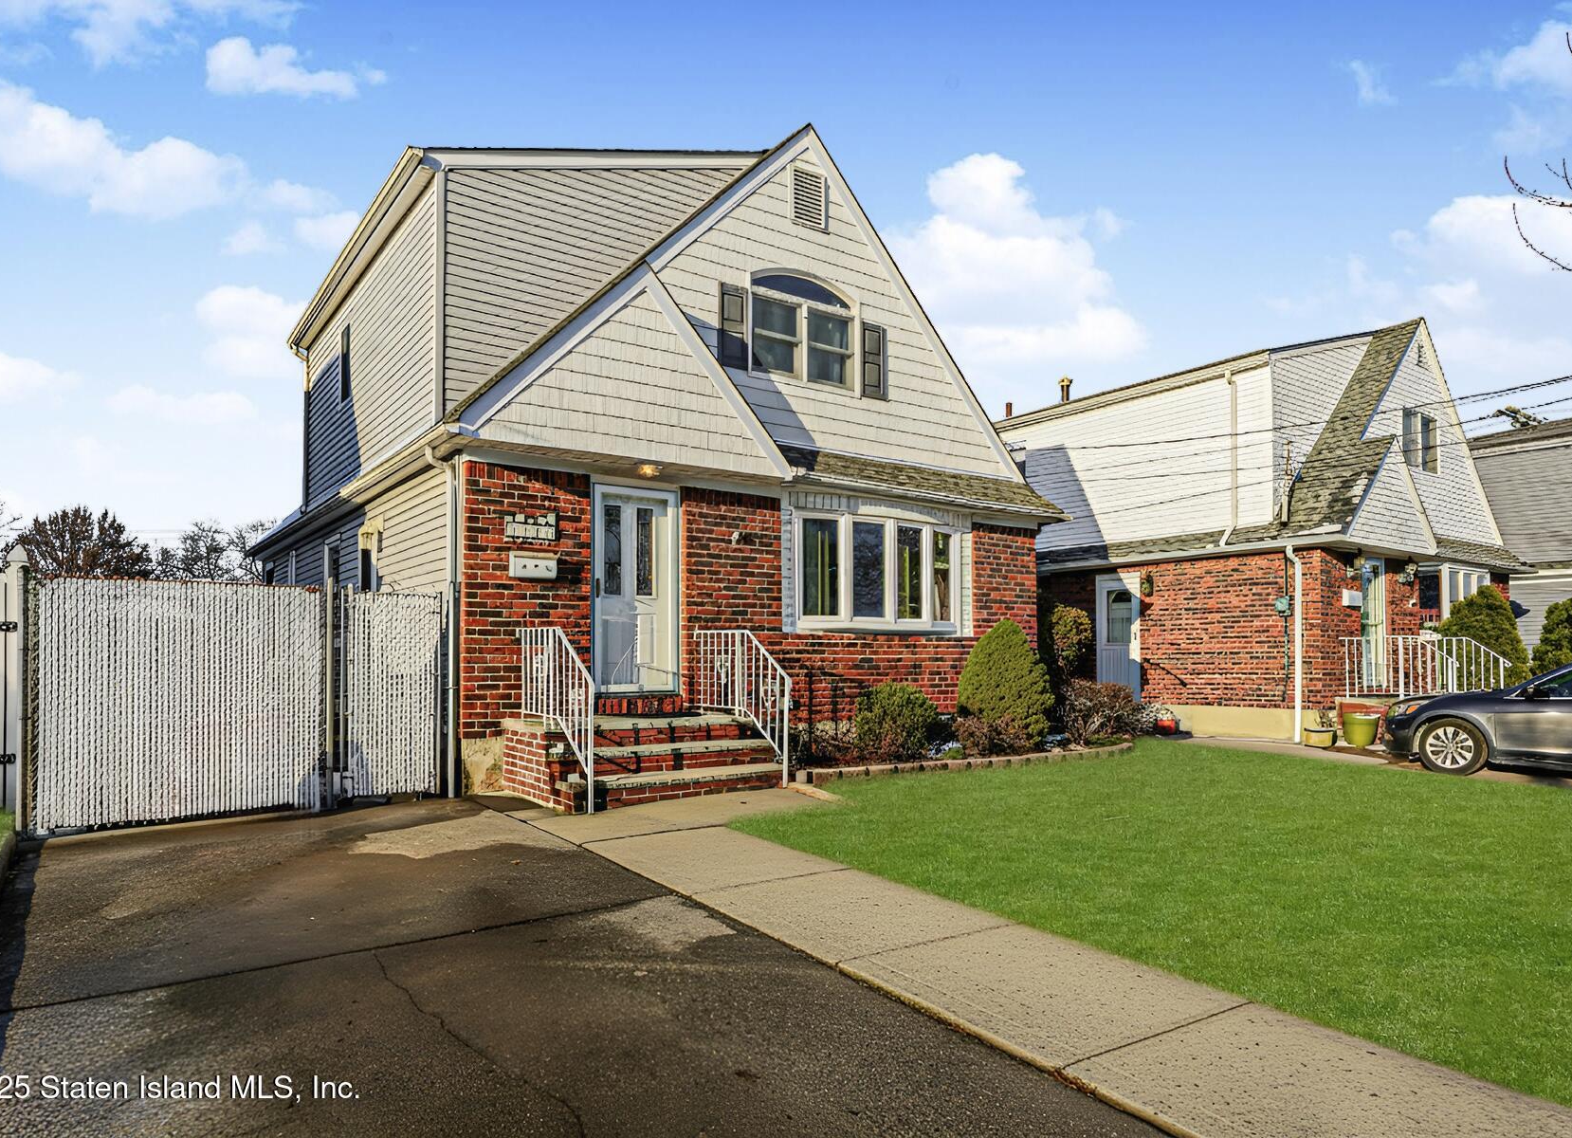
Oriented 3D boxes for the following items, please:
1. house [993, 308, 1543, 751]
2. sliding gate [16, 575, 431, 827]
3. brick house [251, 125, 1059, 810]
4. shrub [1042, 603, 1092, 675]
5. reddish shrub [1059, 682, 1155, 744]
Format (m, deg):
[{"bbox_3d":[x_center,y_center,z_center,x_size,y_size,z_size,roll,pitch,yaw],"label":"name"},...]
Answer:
[{"bbox_3d":[8.100,-0.250,21.400,8.200,7.100,12.800,3,-5,-36],"label":"house"},{"bbox_3d":[-4.270,1.040,7.650,2.920,1.820,0.120,3,-5,-36],"label":"sliding gate"},{"bbox_3d":[-3.000,-0.850,14.900,8.200,7.100,13.000,3,-5,-36],"label":"brick house"},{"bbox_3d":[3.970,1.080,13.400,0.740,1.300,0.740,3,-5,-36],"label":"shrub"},{"bbox_3d":[4.330,1.950,12.800,1.220,0.920,1.100,3,-5,-36],"label":"reddish shrub"}]

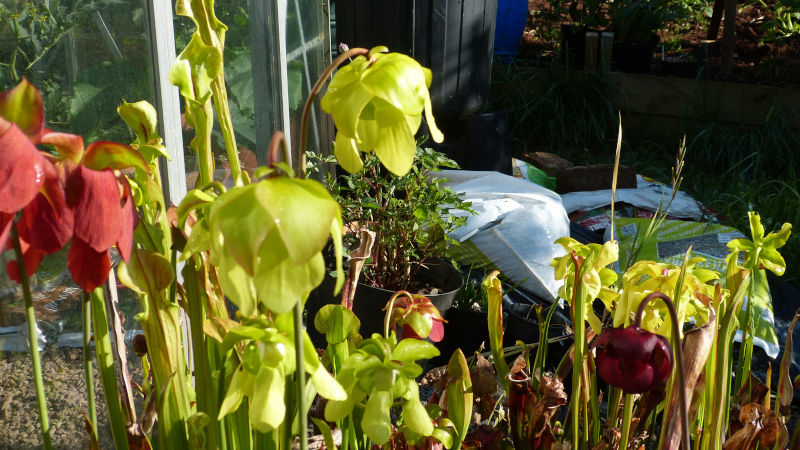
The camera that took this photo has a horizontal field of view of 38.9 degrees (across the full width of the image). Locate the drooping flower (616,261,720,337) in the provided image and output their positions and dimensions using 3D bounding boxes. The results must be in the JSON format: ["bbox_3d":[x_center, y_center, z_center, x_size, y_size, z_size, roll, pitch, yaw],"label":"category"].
[{"bbox_3d":[0.241,0.068,1.030,0.090,0.066,0.077,-1,18,0],"label":"drooping flower"}]

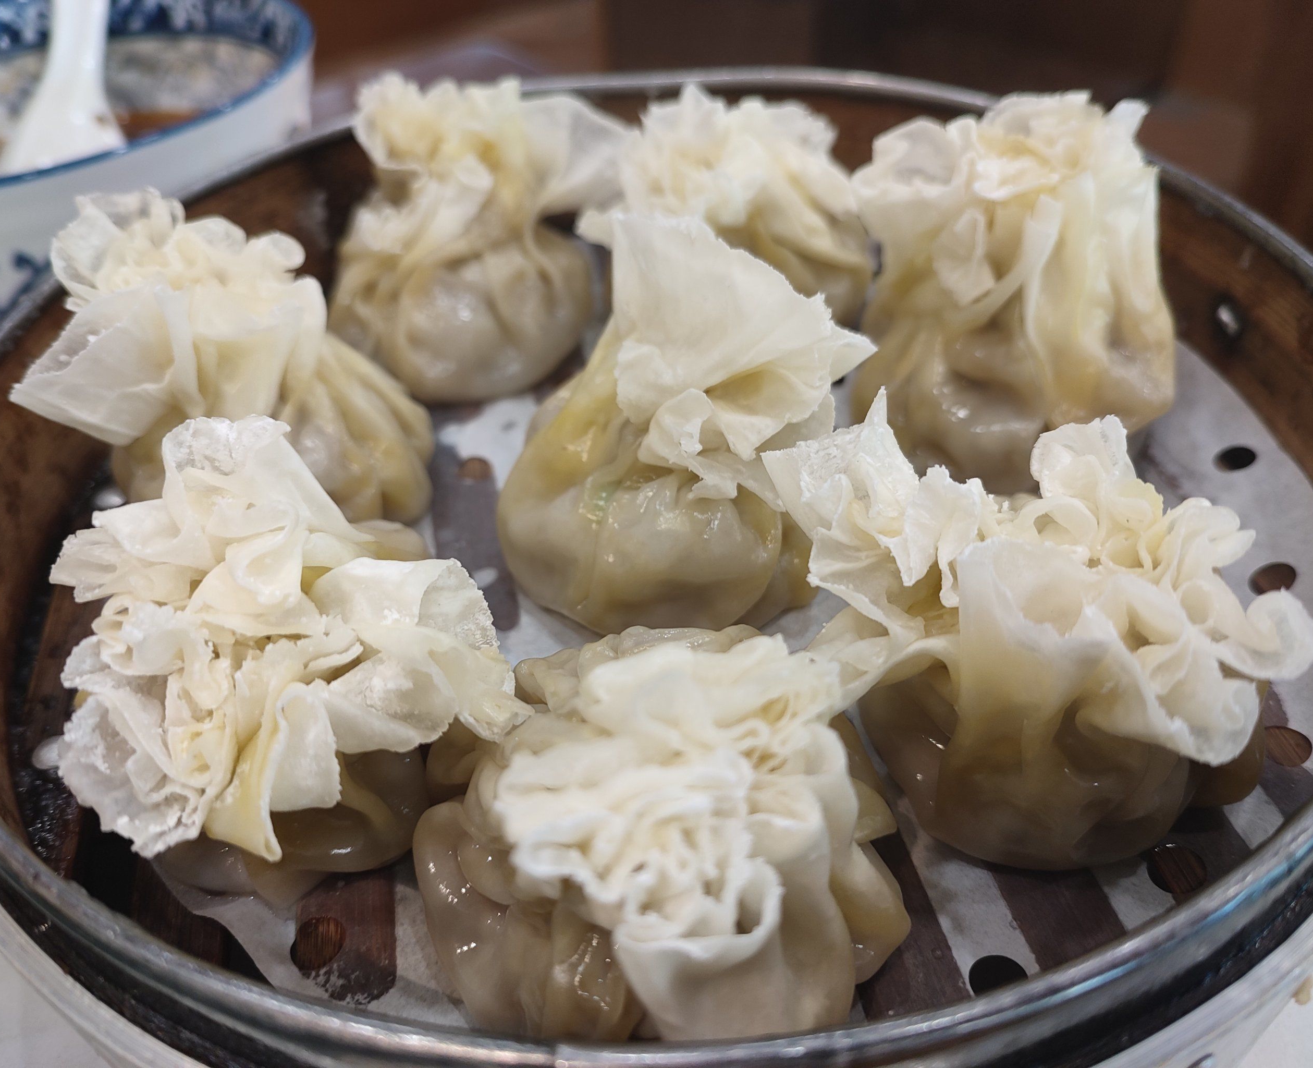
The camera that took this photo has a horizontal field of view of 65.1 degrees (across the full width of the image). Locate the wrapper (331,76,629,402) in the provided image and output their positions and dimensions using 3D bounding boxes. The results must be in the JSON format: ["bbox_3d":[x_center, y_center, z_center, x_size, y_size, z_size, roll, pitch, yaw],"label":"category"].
[{"bbox_3d":[-0.037,-0.062,0.214,0.062,0.055,0.050,-2,43,0],"label":"wrapper"}]

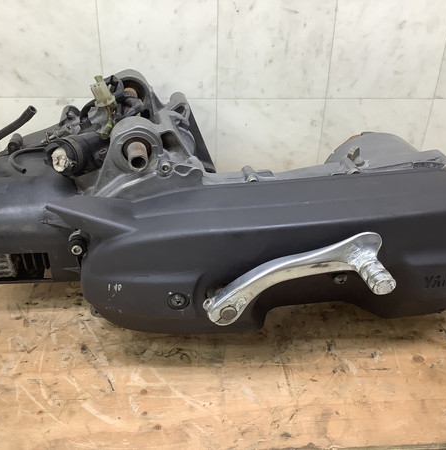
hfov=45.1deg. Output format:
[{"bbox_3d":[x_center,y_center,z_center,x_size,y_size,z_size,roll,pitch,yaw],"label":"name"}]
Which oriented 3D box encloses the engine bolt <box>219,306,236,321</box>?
[{"bbox_3d":[0.004,0.074,0.463,0.015,0.015,0.008,-3,31,-7],"label":"engine bolt"}]

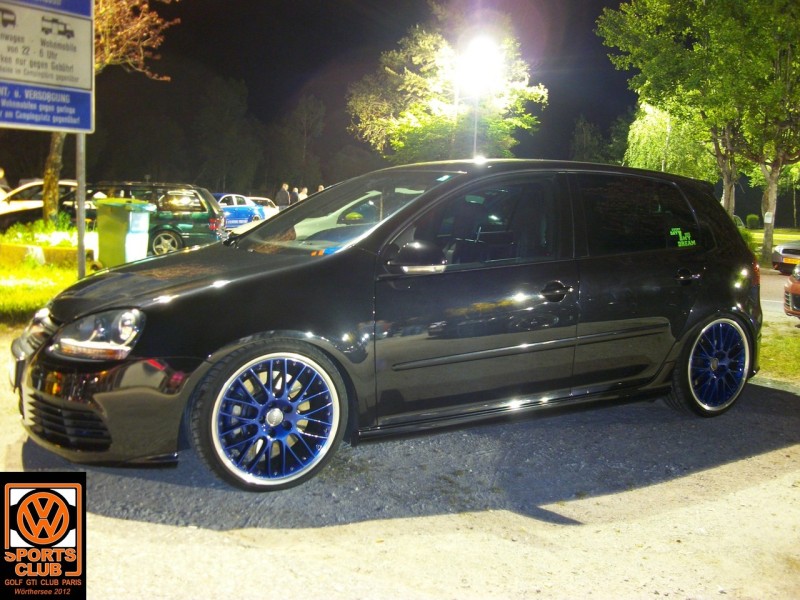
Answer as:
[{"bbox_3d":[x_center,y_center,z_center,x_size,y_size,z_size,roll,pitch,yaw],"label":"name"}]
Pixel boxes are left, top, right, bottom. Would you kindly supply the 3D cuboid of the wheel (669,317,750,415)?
[{"bbox_3d":[1.697,0.345,4.386,0.630,0.630,0.220,-2,8,-31],"label":"wheel"}]

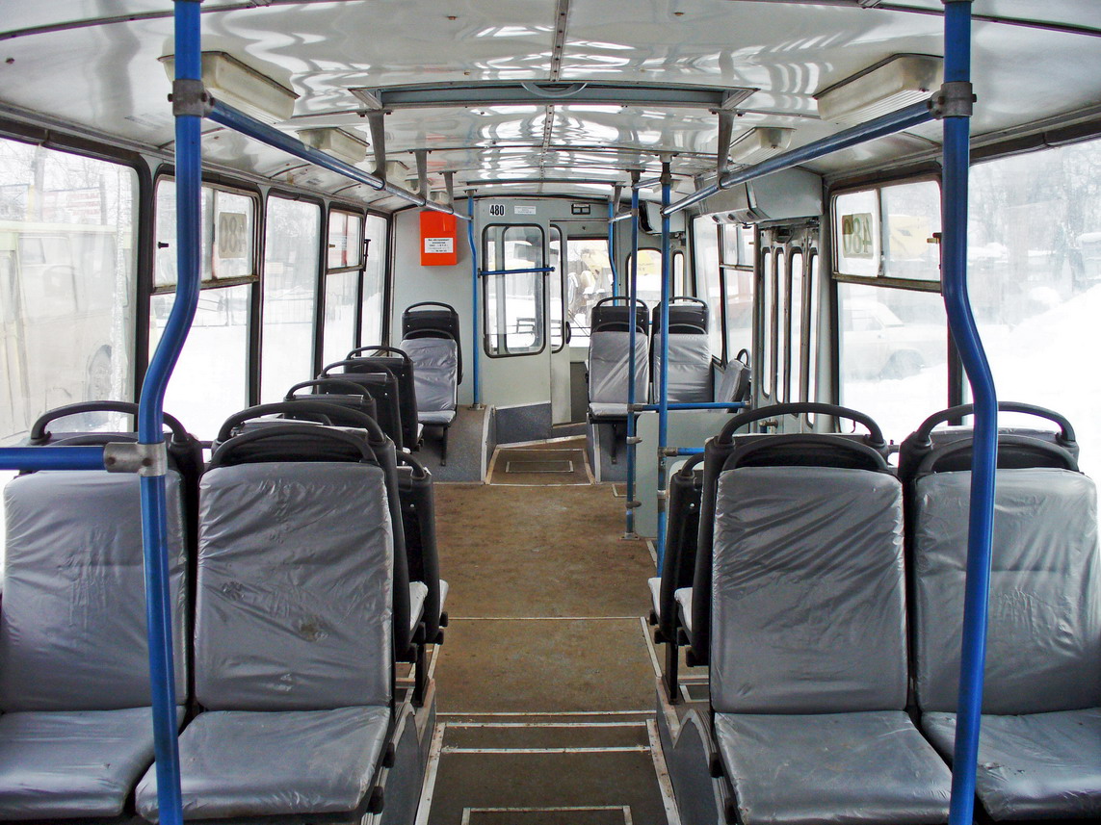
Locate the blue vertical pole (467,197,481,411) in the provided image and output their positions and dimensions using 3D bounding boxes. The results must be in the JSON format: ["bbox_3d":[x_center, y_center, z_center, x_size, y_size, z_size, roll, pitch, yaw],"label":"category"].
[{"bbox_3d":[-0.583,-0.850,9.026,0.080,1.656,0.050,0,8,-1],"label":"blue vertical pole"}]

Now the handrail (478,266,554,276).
[{"bbox_3d":[-0.260,-1.124,9.354,0.762,0.045,0.050,-9,12,-38],"label":"handrail"}]

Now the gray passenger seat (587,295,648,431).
[{"bbox_3d":[0.472,-0.361,8.178,0.435,0.844,0.630,0,8,-1],"label":"gray passenger seat"}]

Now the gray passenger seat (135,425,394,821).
[{"bbox_3d":[-0.533,0.389,2.308,0.430,0.659,0.620,0,8,-1],"label":"gray passenger seat"}]

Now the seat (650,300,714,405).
[{"bbox_3d":[0.930,-0.361,8.184,0.435,0.844,0.630,0,8,-1],"label":"seat"}]

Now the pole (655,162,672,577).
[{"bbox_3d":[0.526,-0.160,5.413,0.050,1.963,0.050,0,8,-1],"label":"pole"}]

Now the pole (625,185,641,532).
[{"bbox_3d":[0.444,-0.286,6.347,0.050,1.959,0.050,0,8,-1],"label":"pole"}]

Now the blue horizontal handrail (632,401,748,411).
[{"bbox_3d":[0.767,-0.034,6.426,0.642,0.045,0.045,-2,8,-8],"label":"blue horizontal handrail"}]

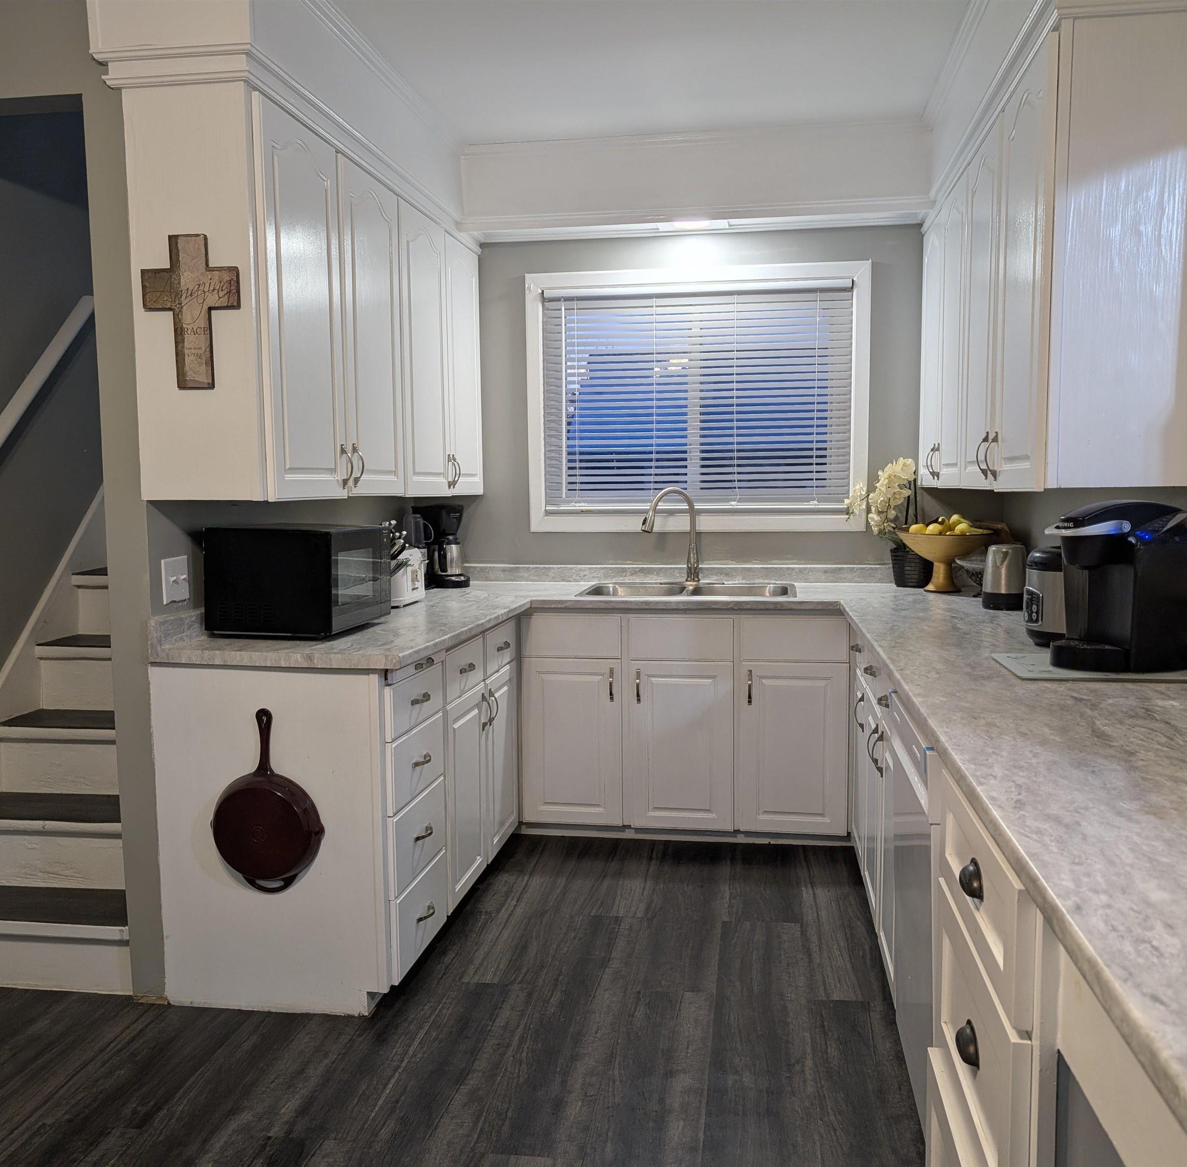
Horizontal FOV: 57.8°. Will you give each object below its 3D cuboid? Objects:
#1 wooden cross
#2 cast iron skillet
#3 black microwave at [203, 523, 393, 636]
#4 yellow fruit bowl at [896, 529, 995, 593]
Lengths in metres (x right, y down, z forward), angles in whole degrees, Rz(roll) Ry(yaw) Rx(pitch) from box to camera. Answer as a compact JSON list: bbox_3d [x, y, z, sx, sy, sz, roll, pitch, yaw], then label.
[{"bbox_3d":[-0.953,-0.640,2.548,0.248,0.356,0.018,0,5,9],"label":"wooden cross"},{"bbox_3d":[-0.798,0.533,2.611,0.288,0.455,0.050,0,5,9],"label":"cast iron skillet"},{"bbox_3d":[-0.831,-0.013,3.071,0.365,0.282,0.435,0,5,10],"label":"black microwave"},{"bbox_3d":[1.328,-0.090,4.070,0.352,0.228,0.352,0,5,9],"label":"yellow fruit bowl"}]

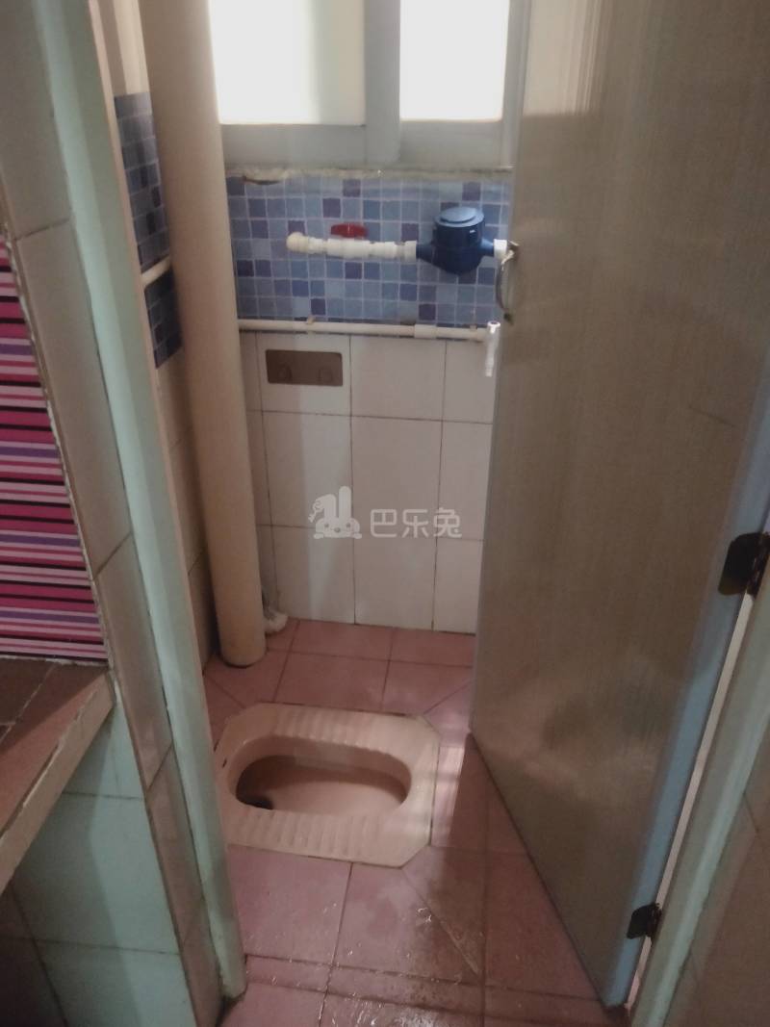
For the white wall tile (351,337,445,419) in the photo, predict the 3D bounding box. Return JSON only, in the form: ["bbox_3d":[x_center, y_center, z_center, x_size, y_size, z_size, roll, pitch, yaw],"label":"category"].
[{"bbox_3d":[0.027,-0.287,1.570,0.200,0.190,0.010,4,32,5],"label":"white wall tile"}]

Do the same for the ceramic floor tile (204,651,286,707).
[{"bbox_3d":[-0.341,0.390,1.766,0.190,0.010,0.190,4,32,5],"label":"ceramic floor tile"}]

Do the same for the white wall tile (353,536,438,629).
[{"bbox_3d":[0.025,0.170,1.869,0.202,0.284,0.010,4,31,6],"label":"white wall tile"}]

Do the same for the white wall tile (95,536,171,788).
[{"bbox_3d":[-0.257,0.162,0.760,0.010,0.290,0.070,4,32,5],"label":"white wall tile"}]

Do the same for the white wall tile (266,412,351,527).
[{"bbox_3d":[-0.174,-0.095,1.739,0.202,0.302,0.010,4,31,6],"label":"white wall tile"}]

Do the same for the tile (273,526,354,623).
[{"bbox_3d":[-0.176,0.157,1.888,0.202,0.284,0.010,4,31,6],"label":"tile"}]

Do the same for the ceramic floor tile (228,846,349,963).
[{"bbox_3d":[-0.191,0.680,1.295,0.240,0.010,0.190,4,32,5],"label":"ceramic floor tile"}]

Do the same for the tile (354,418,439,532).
[{"bbox_3d":[0.026,-0.083,1.719,0.202,0.302,0.010,4,31,6],"label":"tile"}]

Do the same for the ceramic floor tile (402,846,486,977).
[{"bbox_3d":[0.098,0.684,1.293,0.150,0.010,0.235,4,32,5],"label":"ceramic floor tile"}]

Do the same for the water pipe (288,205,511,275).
[{"bbox_3d":[0.025,-0.497,1.356,0.420,0.120,0.110,4,32,5],"label":"water pipe"}]

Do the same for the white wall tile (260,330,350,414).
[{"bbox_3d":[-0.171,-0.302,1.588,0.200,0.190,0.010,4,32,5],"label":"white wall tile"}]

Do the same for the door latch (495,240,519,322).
[{"bbox_3d":[0.179,-0.343,1.105,0.030,0.115,0.020,-9,33,-15],"label":"door latch"}]

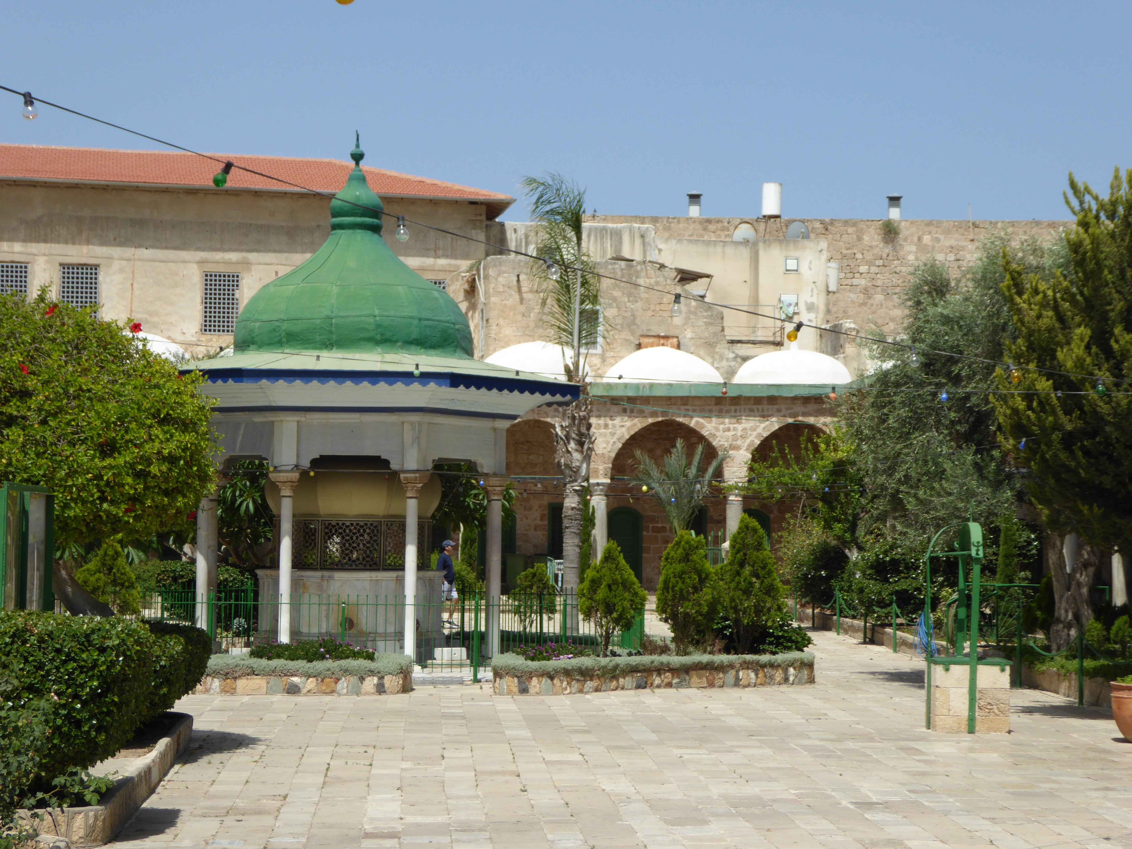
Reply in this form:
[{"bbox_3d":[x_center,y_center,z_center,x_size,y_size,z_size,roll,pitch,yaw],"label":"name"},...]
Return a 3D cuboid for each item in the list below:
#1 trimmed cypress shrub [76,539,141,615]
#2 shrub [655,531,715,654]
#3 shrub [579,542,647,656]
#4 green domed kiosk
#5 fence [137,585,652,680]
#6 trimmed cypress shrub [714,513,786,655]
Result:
[{"bbox_3d":[-5.623,2.083,29.731,0.806,1.372,0.806,1,-3,-4],"label":"trimmed cypress shrub"},{"bbox_3d":[1.478,2.080,29.735,0.774,1.540,0.774,1,-3,-4],"label":"shrub"},{"bbox_3d":[0.564,2.107,29.133,0.822,1.392,0.822,1,-3,-4],"label":"shrub"},{"bbox_3d":[-2.908,-0.455,32.823,6.140,7.044,6.140,1,-3,-4],"label":"green domed kiosk"},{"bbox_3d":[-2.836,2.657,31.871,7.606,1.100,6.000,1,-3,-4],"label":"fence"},{"bbox_3d":[2.293,2.010,30.240,0.908,1.776,0.908,1,-3,-4],"label":"trimmed cypress shrub"}]

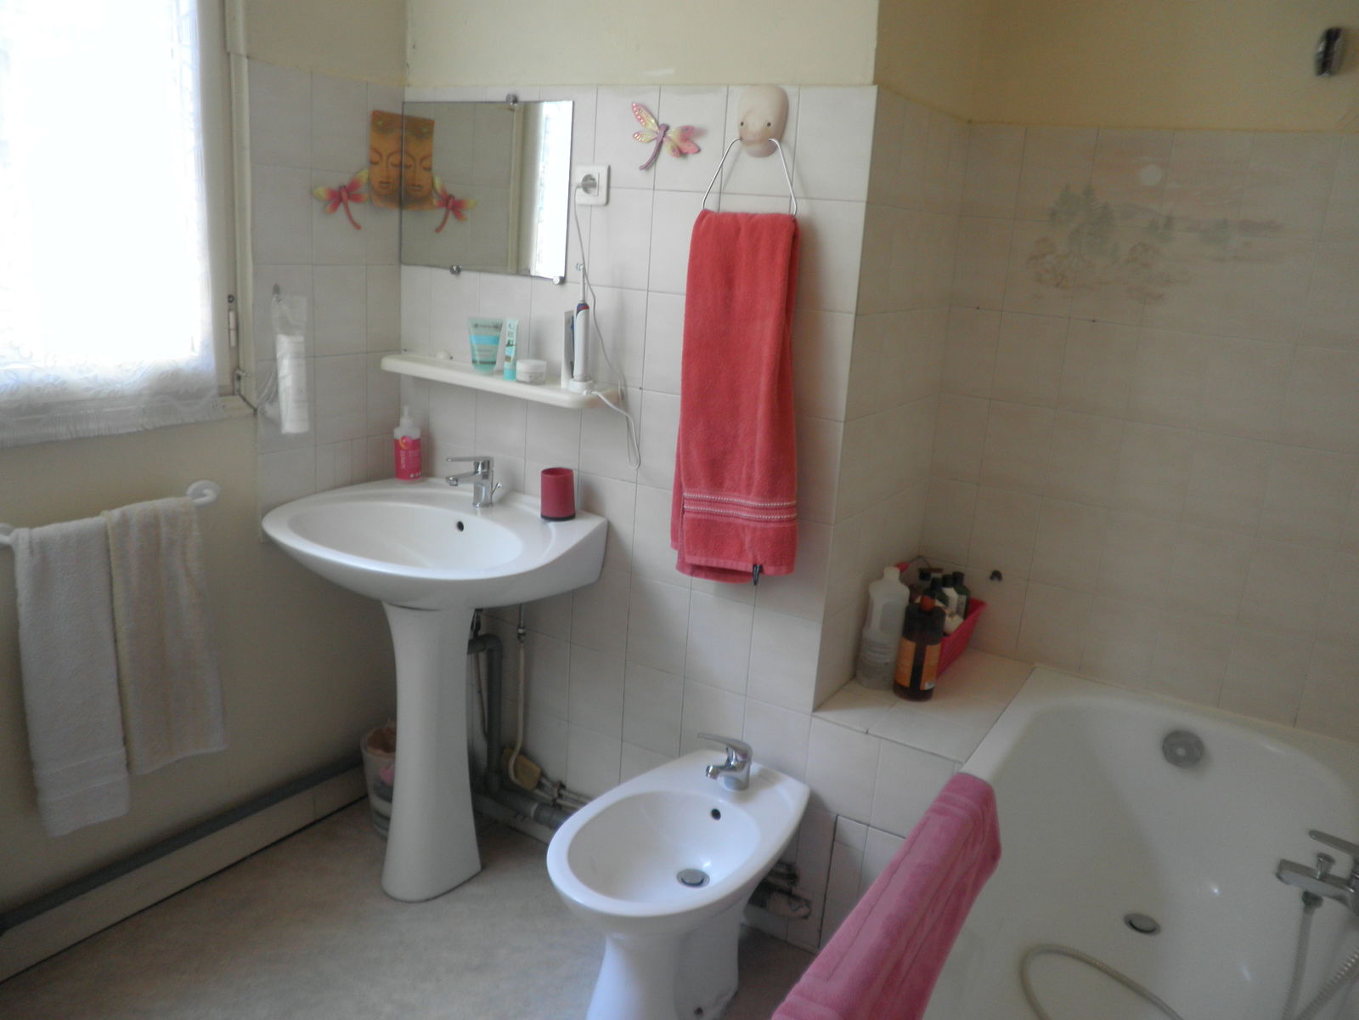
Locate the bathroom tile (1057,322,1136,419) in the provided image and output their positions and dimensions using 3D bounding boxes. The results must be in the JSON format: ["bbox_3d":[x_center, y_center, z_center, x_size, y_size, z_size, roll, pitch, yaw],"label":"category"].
[{"bbox_3d":[0.930,-0.312,2.264,0.148,0.201,0.010,12,17,28],"label":"bathroom tile"}]

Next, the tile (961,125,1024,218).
[{"bbox_3d":[0.687,-0.737,2.224,0.122,0.200,0.010,13,18,31],"label":"tile"}]

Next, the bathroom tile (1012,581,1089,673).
[{"bbox_3d":[0.887,0.274,2.419,0.148,0.201,0.010,12,17,28],"label":"bathroom tile"}]

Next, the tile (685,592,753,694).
[{"bbox_3d":[0.085,0.278,2.145,0.149,0.200,0.010,12,17,29],"label":"tile"}]

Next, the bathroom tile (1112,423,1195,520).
[{"bbox_3d":[1.018,-0.085,2.190,0.149,0.200,0.010,12,17,29],"label":"bathroom tile"}]

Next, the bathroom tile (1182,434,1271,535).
[{"bbox_3d":[1.137,-0.054,2.113,0.149,0.201,0.010,13,18,29],"label":"bathroom tile"}]

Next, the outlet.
[{"bbox_3d":[-0.181,-0.669,2.105,0.081,0.081,0.018,12,17,28],"label":"outlet"}]

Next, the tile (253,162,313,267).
[{"bbox_3d":[-0.819,-0.610,2.112,0.010,0.200,0.150,12,17,28],"label":"tile"}]

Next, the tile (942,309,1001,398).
[{"bbox_3d":[0.686,-0.366,2.399,0.116,0.201,0.010,12,17,28],"label":"tile"}]

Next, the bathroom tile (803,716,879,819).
[{"bbox_3d":[0.330,0.530,2.081,0.150,0.200,0.010,12,17,28],"label":"bathroom tile"}]

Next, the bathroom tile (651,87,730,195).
[{"bbox_3d":[0.025,-0.722,1.990,0.148,0.191,0.010,12,17,28],"label":"bathroom tile"}]

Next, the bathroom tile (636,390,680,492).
[{"bbox_3d":[-0.017,-0.137,2.110,0.150,0.200,0.010,12,17,28],"label":"bathroom tile"}]

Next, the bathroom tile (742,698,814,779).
[{"bbox_3d":[0.200,0.498,2.126,0.149,0.200,0.010,12,17,29],"label":"bathroom tile"}]

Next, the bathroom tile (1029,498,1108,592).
[{"bbox_3d":[0.902,0.079,2.367,0.148,0.201,0.010,12,17,28],"label":"bathroom tile"}]

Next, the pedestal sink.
[{"bbox_3d":[-0.554,0.420,2.226,0.638,0.854,0.563,13,18,28],"label":"pedestal sink"}]

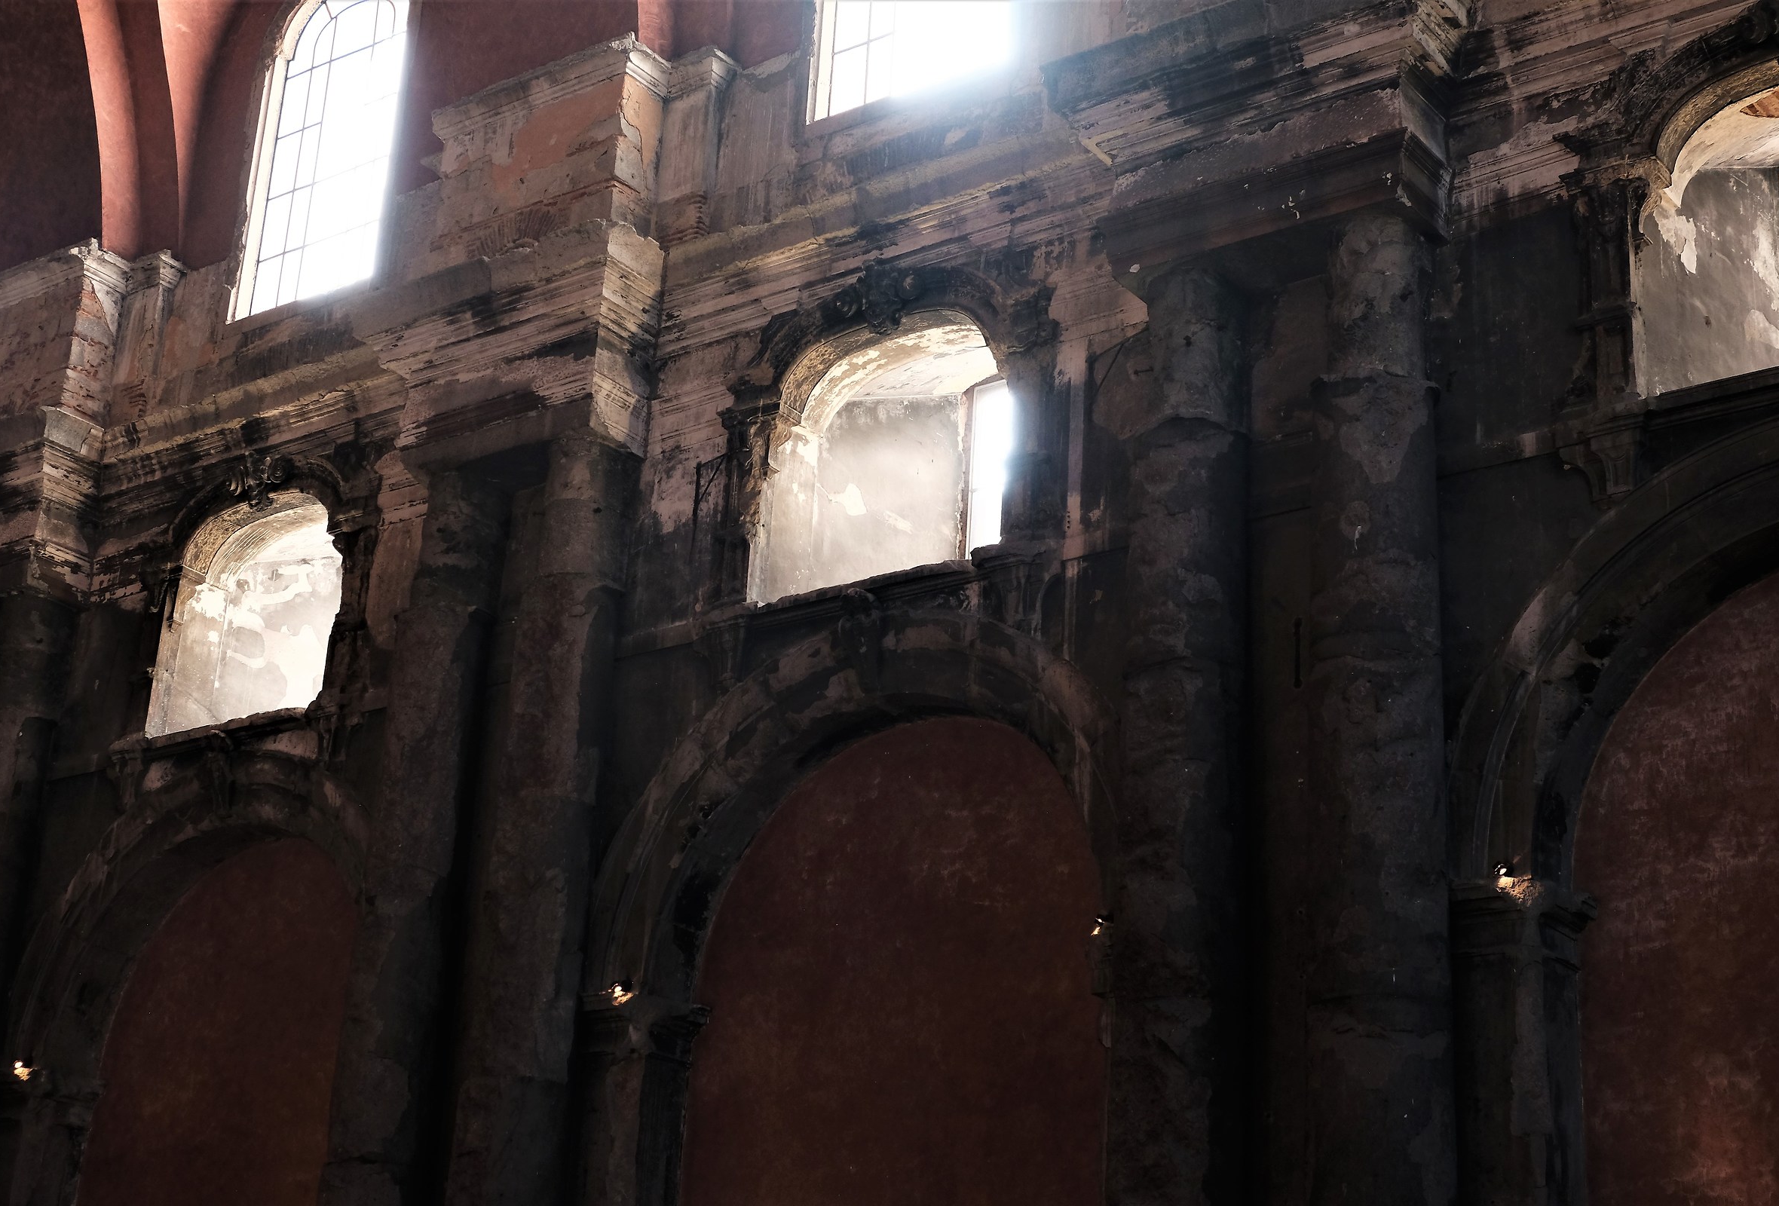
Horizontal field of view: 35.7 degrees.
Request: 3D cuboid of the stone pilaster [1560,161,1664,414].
[{"bbox_3d":[4.564,-1.989,17.447,0.525,1.710,0.360,-12,-26,34],"label":"stone pilaster"}]

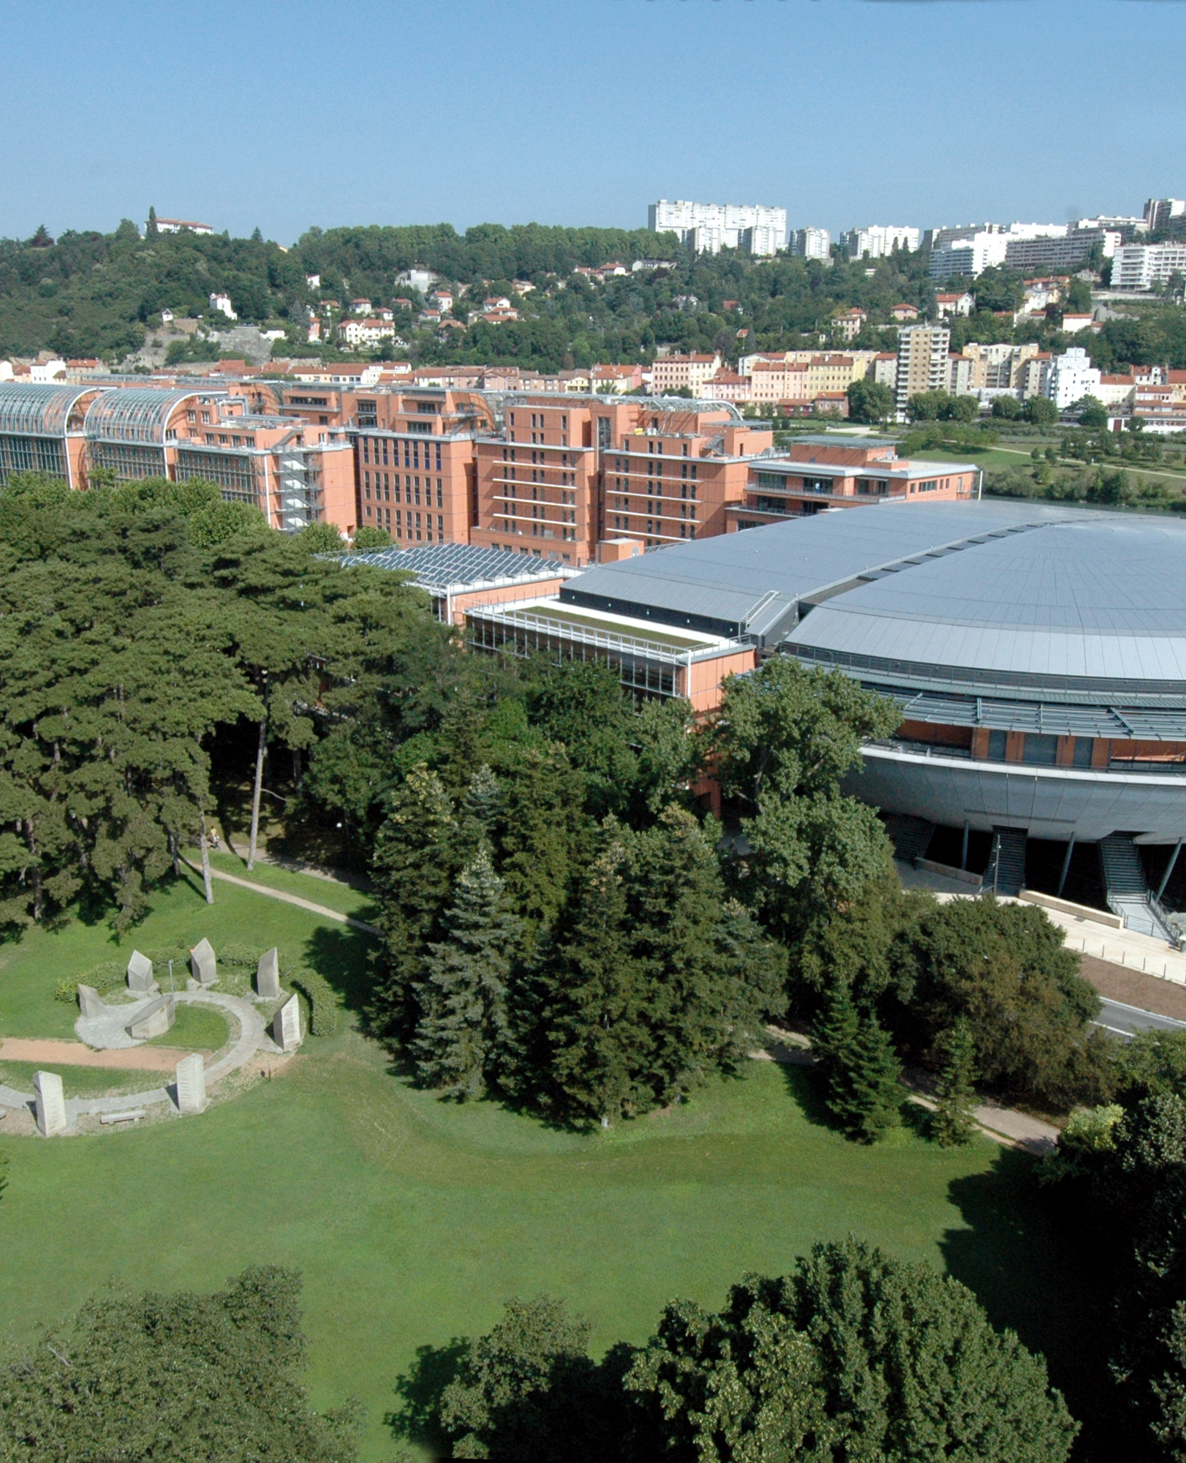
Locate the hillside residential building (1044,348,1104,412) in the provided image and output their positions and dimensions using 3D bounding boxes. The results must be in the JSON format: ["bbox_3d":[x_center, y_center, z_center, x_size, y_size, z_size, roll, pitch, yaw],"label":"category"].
[{"bbox_3d":[201.360,-147.140,538.000,18.500,26.000,13.500,-1,16,-4],"label":"hillside residential building"}]

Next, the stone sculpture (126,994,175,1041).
[{"bbox_3d":[-25.389,16.309,73.401,2.700,1.500,1.350,-11,20,-30],"label":"stone sculpture"}]

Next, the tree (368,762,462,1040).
[{"bbox_3d":[-11.450,10.970,84.000,6.600,18.400,6.600,0,16,0],"label":"tree"}]

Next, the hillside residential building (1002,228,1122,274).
[{"bbox_3d":[297.348,-302.613,813.432,14.000,21.000,77.000,-10,20,-28],"label":"hillside residential building"}]

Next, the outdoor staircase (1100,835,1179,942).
[{"bbox_3d":[42.385,11.895,99.279,3.100,3.300,13.300,3,17,10],"label":"outdoor staircase"}]

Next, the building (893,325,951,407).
[{"bbox_3d":[134.198,-145.778,522.274,20.000,37.000,14.000,2,17,8],"label":"building"}]

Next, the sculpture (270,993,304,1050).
[{"bbox_3d":[-19.241,17.935,80.161,1.150,3.300,1.900,-12,20,-35],"label":"sculpture"}]

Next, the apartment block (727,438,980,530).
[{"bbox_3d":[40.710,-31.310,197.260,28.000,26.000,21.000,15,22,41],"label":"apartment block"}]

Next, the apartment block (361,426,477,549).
[{"bbox_3d":[-29.920,-44.588,240.637,24.000,23.000,12.000,13,22,37],"label":"apartment block"}]

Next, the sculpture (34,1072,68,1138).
[{"bbox_3d":[-27.182,18.190,63.963,0.950,3.600,1.150,14,22,38],"label":"sculpture"}]

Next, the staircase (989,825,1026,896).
[{"bbox_3d":[33.544,10.443,103.836,2.800,3.600,6.200,6,18,20],"label":"staircase"}]

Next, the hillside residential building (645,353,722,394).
[{"bbox_3d":[43.474,-164.680,595.000,29.000,19.000,11.500,6,17,19],"label":"hillside residential building"}]

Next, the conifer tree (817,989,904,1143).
[{"bbox_3d":[15.680,19.000,75.000,5.000,9.500,5.000,0,16,0],"label":"conifer tree"}]

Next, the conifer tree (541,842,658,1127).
[{"bbox_3d":[0.478,13.874,69.169,6.800,17.100,6.800,0,17,0],"label":"conifer tree"}]

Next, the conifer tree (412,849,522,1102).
[{"bbox_3d":[-6.451,12.276,66.432,5.400,13.300,5.400,0,17,0],"label":"conifer tree"}]

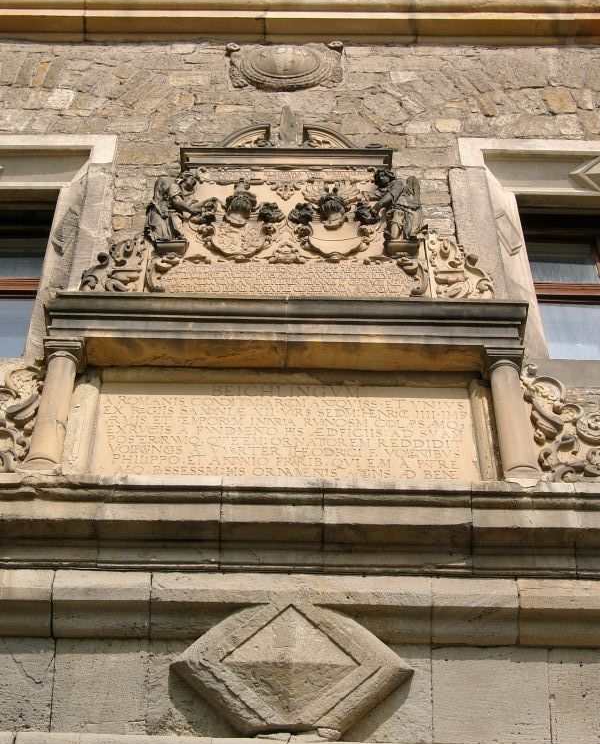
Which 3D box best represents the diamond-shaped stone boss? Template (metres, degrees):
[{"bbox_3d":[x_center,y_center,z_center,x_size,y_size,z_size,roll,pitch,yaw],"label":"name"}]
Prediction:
[{"bbox_3d":[-0.031,1.109,5.659,0.922,0.608,0.167,1,-50,-1],"label":"diamond-shaped stone boss"}]

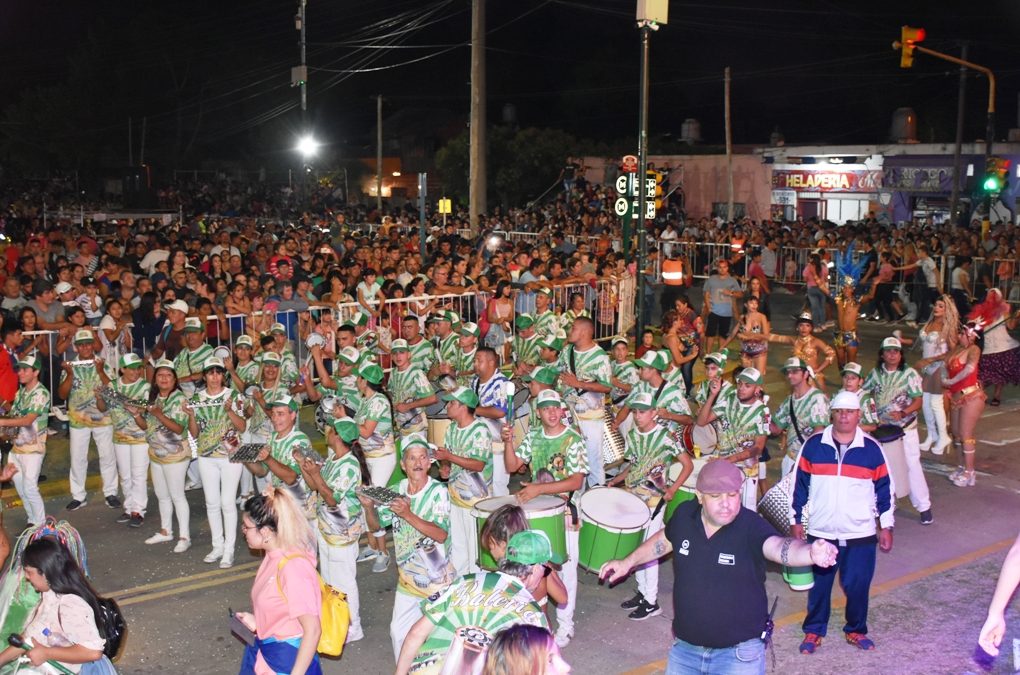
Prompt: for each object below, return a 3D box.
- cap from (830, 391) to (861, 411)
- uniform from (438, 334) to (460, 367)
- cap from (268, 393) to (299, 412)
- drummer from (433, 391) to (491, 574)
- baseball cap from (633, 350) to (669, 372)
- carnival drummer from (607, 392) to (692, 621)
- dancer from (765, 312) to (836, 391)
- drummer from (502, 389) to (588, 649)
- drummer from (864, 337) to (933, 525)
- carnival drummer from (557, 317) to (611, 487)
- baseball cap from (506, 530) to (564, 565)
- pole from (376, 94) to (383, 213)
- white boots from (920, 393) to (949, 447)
[{"bbox_3d":[2.300,0.432,8.720,0.200,0.140,0.260,1,8,7],"label":"cap"},{"bbox_3d":[-0.695,0.234,14.150,0.300,0.600,0.470,-6,10,-39],"label":"uniform"},{"bbox_3d":[-1.633,0.459,9.130,0.185,0.135,0.250,4,8,26],"label":"cap"},{"bbox_3d":[-0.333,1.195,9.300,0.450,1.680,0.500,-6,9,-41],"label":"drummer"},{"bbox_3d":[1.156,0.194,10.500,0.260,0.145,0.180,4,4,-35],"label":"baseball cap"},{"bbox_3d":[1.033,1.241,9.420,0.580,1.680,0.460,5,9,33],"label":"carnival drummer"},{"bbox_3d":[3.174,0.598,13.900,0.780,1.750,0.400,1,7,9],"label":"dancer"},{"bbox_3d":[0.254,1.230,8.850,0.600,1.720,0.500,2,7,13],"label":"drummer"},{"bbox_3d":[3.644,0.854,11.901,0.580,1.722,0.500,3,8,25],"label":"drummer"},{"bbox_3d":[0.697,0.753,12.070,0.480,1.890,0.520,-7,10,-43],"label":"carnival drummer"},{"bbox_3d":[0.111,0.954,5.750,0.280,0.160,0.190,6,3,-33],"label":"baseball cap"},{"bbox_3d":[-6.729,-8.910,66.407,0.280,7.433,0.250,0,7,0],"label":"pole"},{"bbox_3d":[5.018,0.984,15.000,0.290,0.720,0.330,-5,9,-35],"label":"white boots"}]

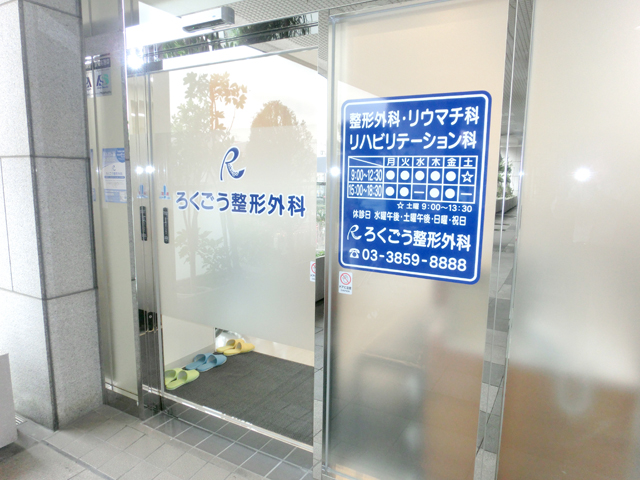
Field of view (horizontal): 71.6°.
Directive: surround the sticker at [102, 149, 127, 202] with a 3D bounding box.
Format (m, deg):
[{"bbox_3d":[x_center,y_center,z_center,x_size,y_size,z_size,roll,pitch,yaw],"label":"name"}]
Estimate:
[{"bbox_3d":[-1.127,-0.353,2.450,0.200,0.297,0.010,6,10,29],"label":"sticker"}]

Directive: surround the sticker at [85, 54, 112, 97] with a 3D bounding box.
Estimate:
[{"bbox_3d":[-1.177,-0.888,2.402,0.150,0.212,0.010,6,10,29],"label":"sticker"}]

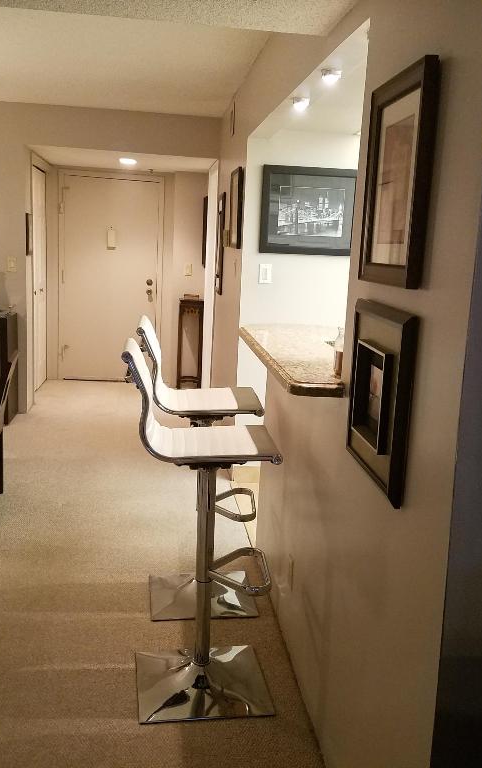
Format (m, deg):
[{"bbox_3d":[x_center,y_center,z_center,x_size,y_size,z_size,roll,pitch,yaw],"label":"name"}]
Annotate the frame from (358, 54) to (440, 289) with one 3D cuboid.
[{"bbox_3d":[0.336,-0.446,1.696,0.028,0.449,0.380,2,11,-7],"label":"frame"}]

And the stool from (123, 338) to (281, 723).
[{"bbox_3d":[-0.135,0.440,2.475,0.499,1.131,0.447,1,10,-8],"label":"stool"}]

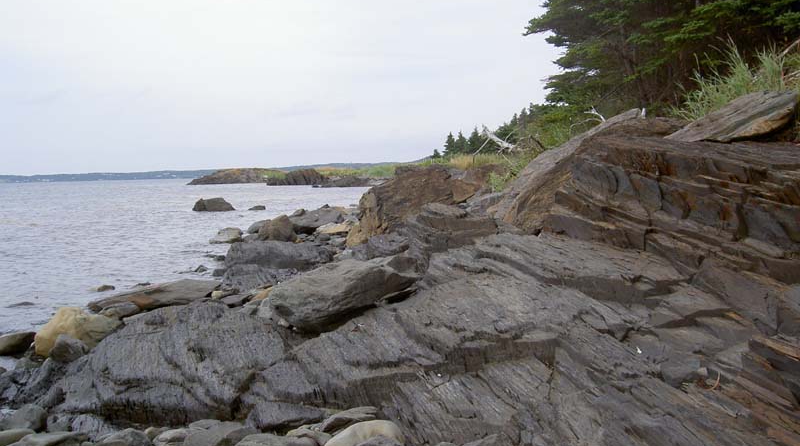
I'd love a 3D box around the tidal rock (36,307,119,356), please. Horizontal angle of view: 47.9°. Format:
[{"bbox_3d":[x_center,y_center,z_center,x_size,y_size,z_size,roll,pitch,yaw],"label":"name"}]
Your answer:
[{"bbox_3d":[-3.258,1.101,9.100,0.830,0.468,0.581,-2,3,-15],"label":"tidal rock"}]

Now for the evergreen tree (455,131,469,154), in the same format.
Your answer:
[{"bbox_3d":[6.140,-7.986,90.000,1.376,2.681,1.376,-1,3,0],"label":"evergreen tree"}]

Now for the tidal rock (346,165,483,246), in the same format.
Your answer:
[{"bbox_3d":[0.290,-0.349,18.000,2.700,1.550,2.500,-1,3,0],"label":"tidal rock"}]

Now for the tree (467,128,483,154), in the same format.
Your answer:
[{"bbox_3d":[7.274,-7.957,88.000,1.700,2.750,1.700,-1,3,0],"label":"tree"}]

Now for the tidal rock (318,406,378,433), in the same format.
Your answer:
[{"bbox_3d":[-0.311,1.185,5.437,0.360,0.130,0.280,-1,3,0],"label":"tidal rock"}]

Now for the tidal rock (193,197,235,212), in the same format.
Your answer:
[{"bbox_3d":[-9.720,-0.940,47.000,2.120,0.767,1.378,-1,3,0],"label":"tidal rock"}]

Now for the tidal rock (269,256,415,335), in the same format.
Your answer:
[{"bbox_3d":[-0.473,0.595,7.600,1.297,0.618,0.649,-3,3,-25],"label":"tidal rock"}]

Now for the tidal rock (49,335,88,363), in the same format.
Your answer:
[{"bbox_3d":[-3.061,1.168,8.321,0.370,0.230,0.320,-1,3,0],"label":"tidal rock"}]

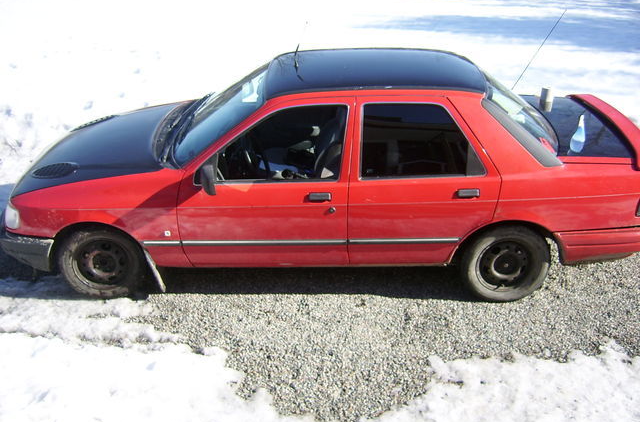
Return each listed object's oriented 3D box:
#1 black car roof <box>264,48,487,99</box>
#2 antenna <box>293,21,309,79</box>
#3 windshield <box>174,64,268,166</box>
[{"bbox_3d":[0.367,-0.951,4.355,1.420,0.130,1.110,0,27,3],"label":"black car roof"},{"bbox_3d":[-0.118,-1.094,4.343,0.050,0.342,0.040,12,27,-3],"label":"antenna"},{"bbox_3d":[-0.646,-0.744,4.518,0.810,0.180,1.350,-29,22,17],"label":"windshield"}]

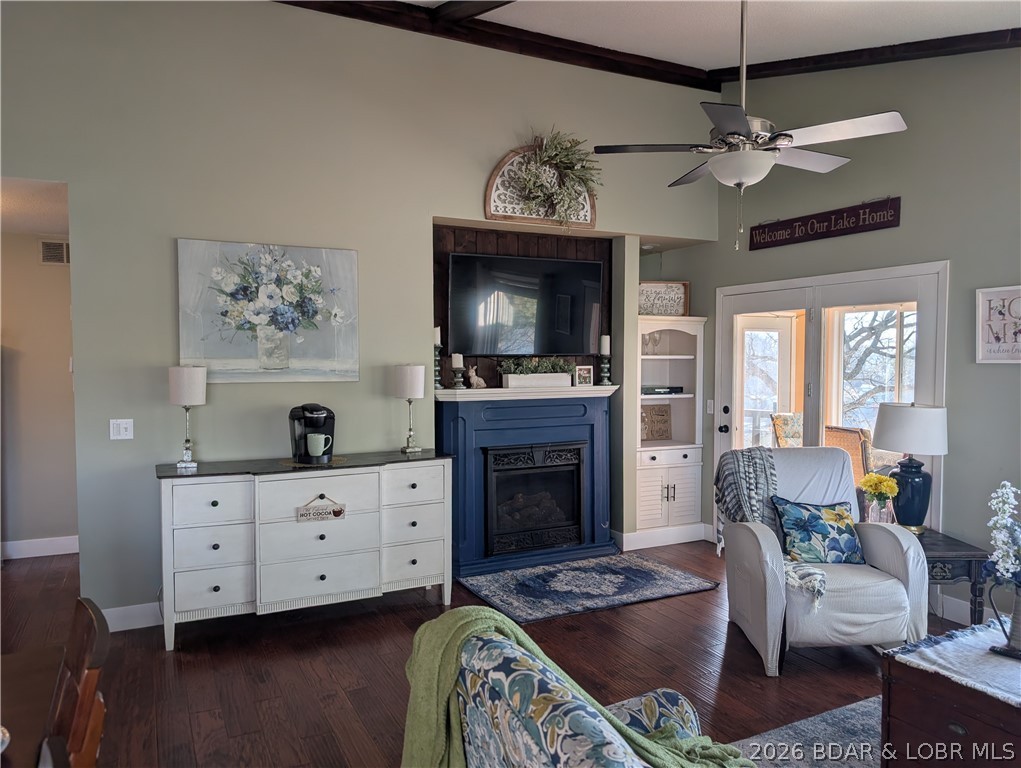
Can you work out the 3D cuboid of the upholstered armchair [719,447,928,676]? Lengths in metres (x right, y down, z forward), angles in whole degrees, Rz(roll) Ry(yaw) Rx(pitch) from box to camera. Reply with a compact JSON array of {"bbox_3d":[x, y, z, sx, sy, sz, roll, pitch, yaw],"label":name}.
[{"bbox_3d":[1.600,0.886,3.784,0.750,0.990,0.820,0,3,-1],"label":"upholstered armchair"}]

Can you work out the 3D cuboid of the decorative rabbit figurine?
[{"bbox_3d":[-0.234,-0.045,4.984,0.115,0.150,0.070,-3,4,-42],"label":"decorative rabbit figurine"}]

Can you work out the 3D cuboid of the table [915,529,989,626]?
[{"bbox_3d":[2.178,1.110,3.890,0.510,0.530,0.540,0,3,-1],"label":"table"}]

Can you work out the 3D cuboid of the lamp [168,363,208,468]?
[{"bbox_3d":[-1.828,0.187,4.026,0.194,0.576,0.194,-1,3,-25],"label":"lamp"}]

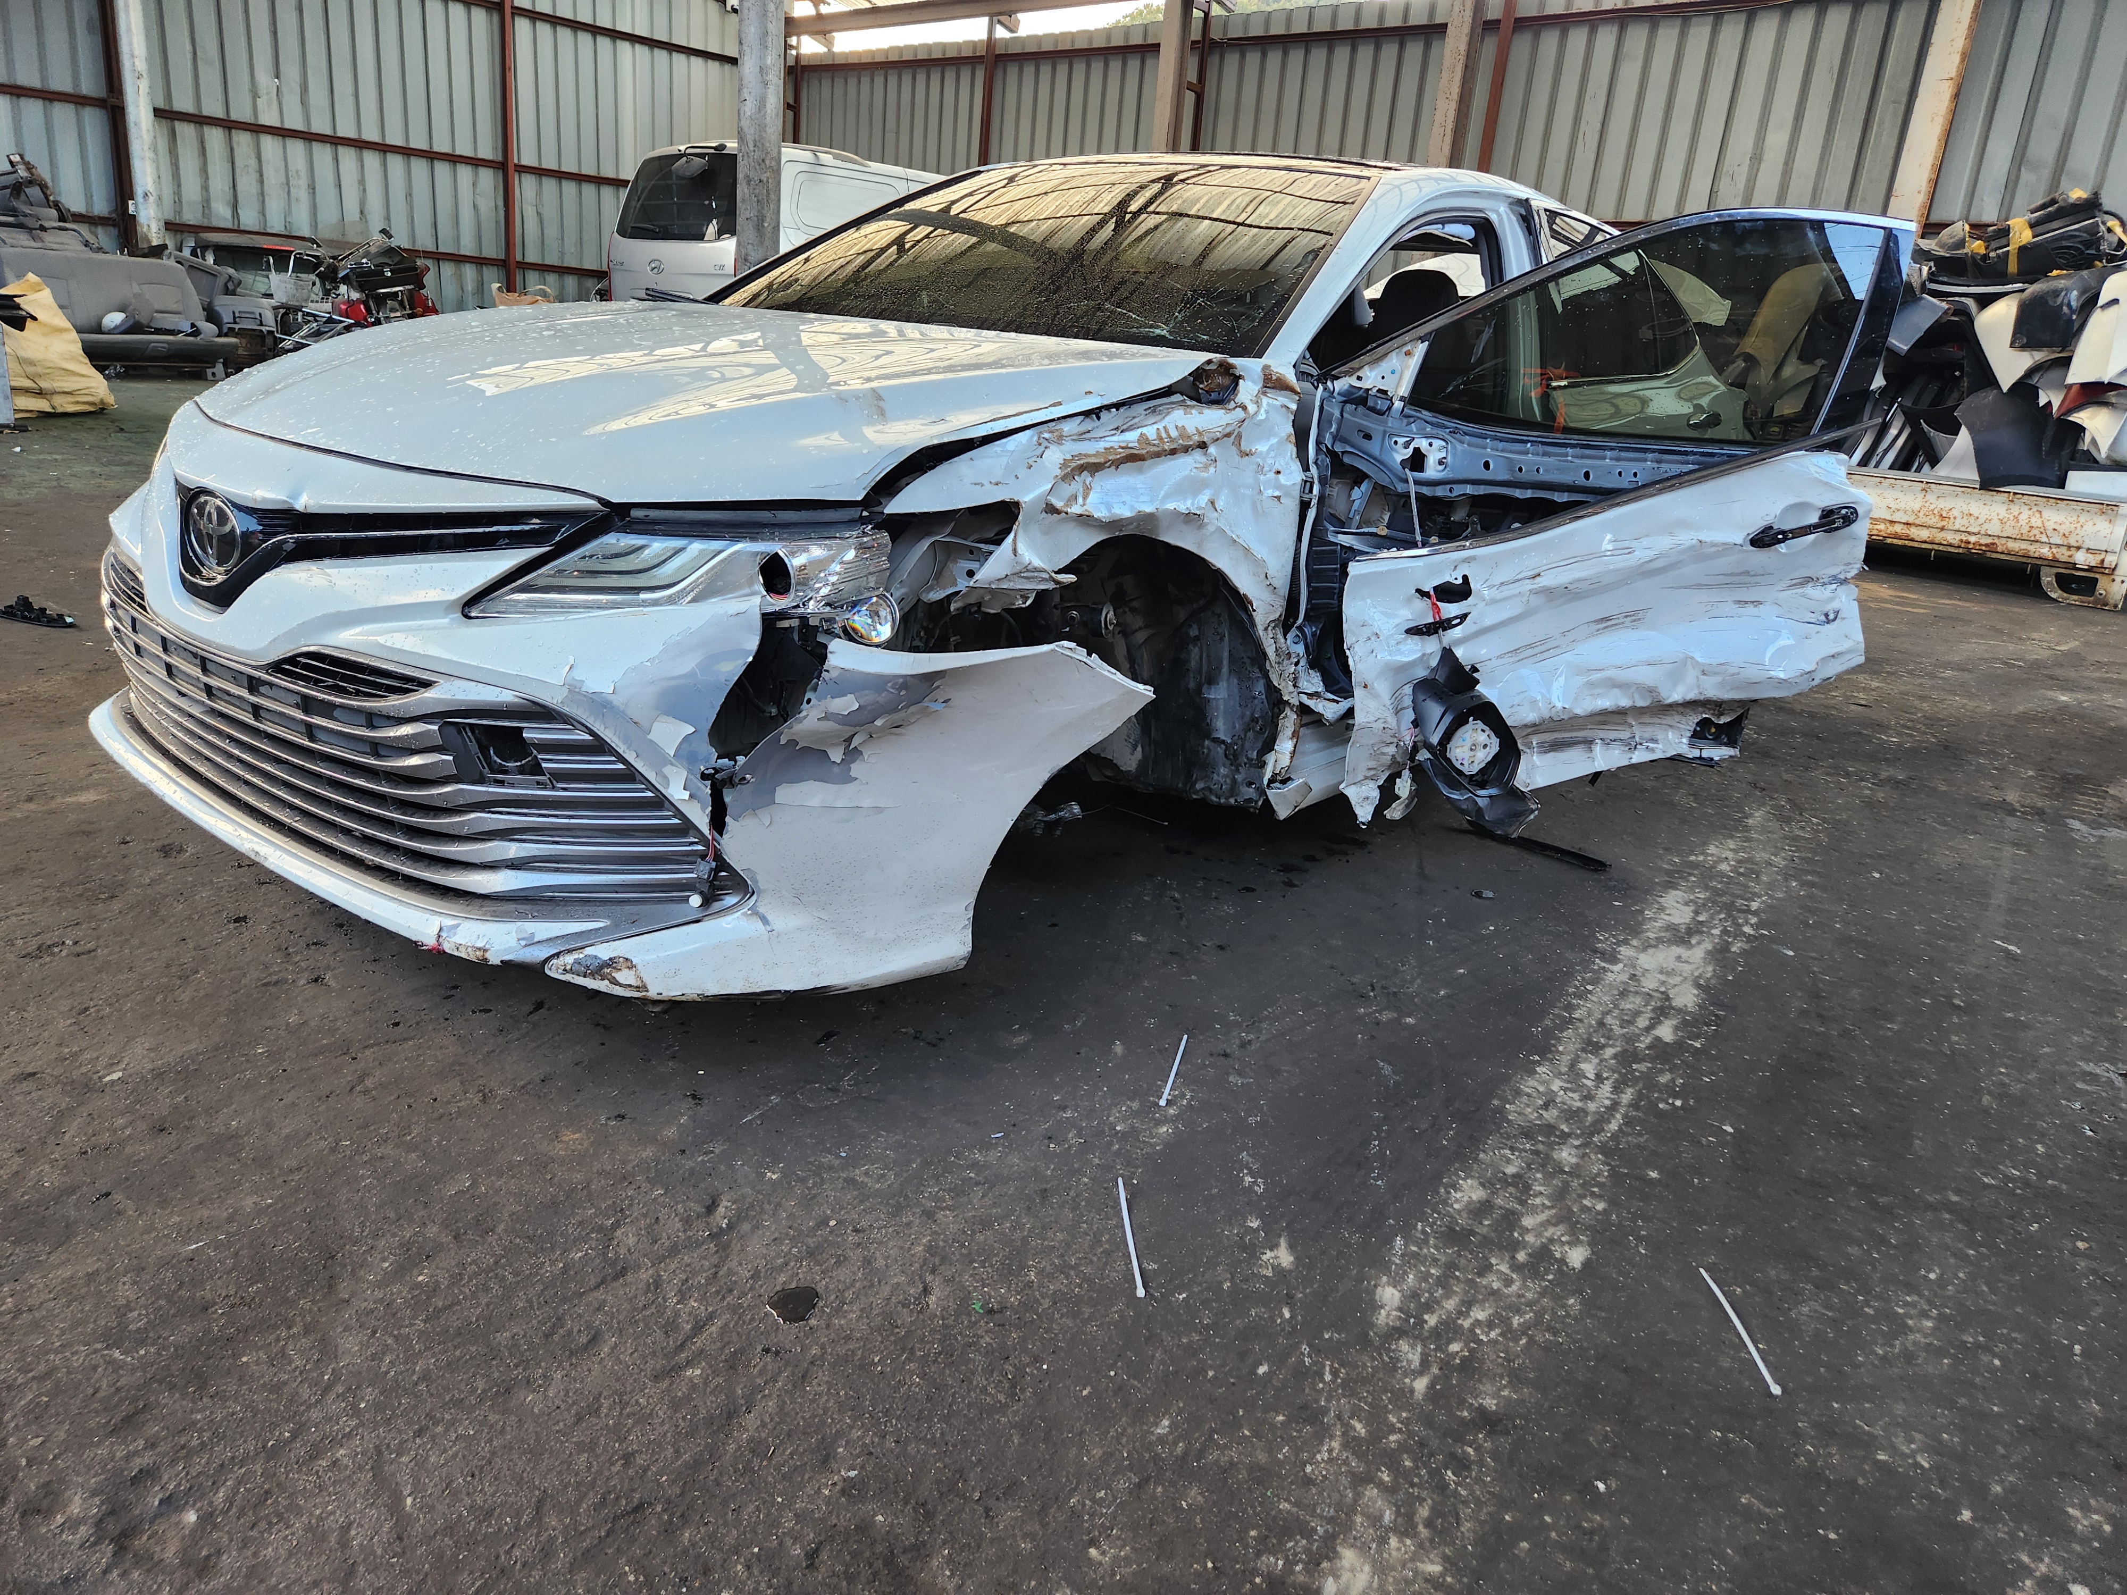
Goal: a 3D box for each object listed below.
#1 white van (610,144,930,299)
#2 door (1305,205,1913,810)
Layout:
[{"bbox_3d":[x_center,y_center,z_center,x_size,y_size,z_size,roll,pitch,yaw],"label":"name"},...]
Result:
[{"bbox_3d":[-0.546,-3.563,10.642,5.150,1.930,1.920,-11,23,-41],"label":"white van"},{"bbox_3d":[0.974,-0.500,2.573,1.140,1.120,0.290,0,18,-14],"label":"door"}]

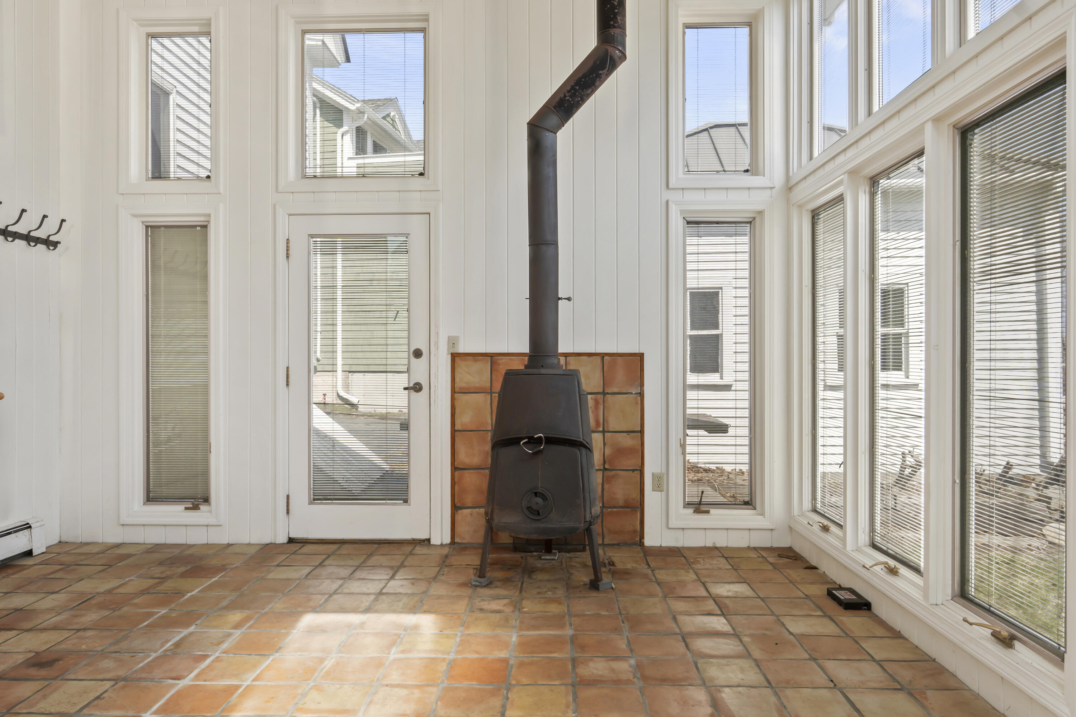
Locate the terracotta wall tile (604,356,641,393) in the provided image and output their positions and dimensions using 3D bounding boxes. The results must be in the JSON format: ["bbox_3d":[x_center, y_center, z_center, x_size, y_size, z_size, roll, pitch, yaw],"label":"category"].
[{"bbox_3d":[0.520,0.099,4.408,0.222,0.222,0.020,0,0,1],"label":"terracotta wall tile"}]

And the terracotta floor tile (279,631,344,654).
[{"bbox_3d":[-0.881,1.129,2.826,0.212,0.015,0.208,0,0,1],"label":"terracotta floor tile"}]

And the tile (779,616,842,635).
[{"bbox_3d":[1.190,1.168,3.118,0.217,0.013,0.223,0,0,1],"label":"tile"}]

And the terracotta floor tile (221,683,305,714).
[{"bbox_3d":[-0.928,1.163,2.438,0.211,0.016,0.222,0,0,2],"label":"terracotta floor tile"}]

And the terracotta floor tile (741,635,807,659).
[{"bbox_3d":[0.938,1.159,2.854,0.216,0.020,0.221,0,0,1],"label":"terracotta floor tile"}]

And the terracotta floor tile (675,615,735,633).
[{"bbox_3d":[0.699,1.126,3.015,0.209,0.015,0.201,0,0,1],"label":"terracotta floor tile"}]

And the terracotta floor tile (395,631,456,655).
[{"bbox_3d":[-0.453,1.162,2.912,0.214,0.016,0.223,0,0,2],"label":"terracotta floor tile"}]

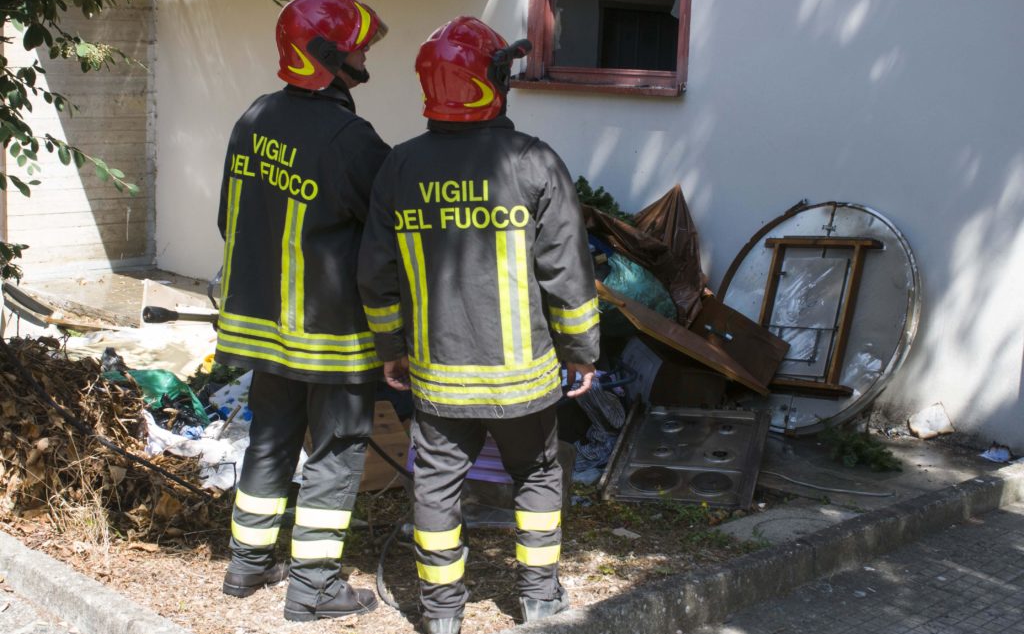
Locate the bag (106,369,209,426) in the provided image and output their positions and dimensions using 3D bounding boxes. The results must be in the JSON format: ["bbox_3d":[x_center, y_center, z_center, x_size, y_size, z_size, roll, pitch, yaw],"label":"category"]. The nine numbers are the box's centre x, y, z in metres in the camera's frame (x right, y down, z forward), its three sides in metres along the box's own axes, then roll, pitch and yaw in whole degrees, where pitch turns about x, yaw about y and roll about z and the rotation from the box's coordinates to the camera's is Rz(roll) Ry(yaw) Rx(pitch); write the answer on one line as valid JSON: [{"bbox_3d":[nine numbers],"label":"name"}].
[{"bbox_3d":[-1.506,0.341,6.257,0.440,0.200,0.320,4,10,10],"label":"bag"}]

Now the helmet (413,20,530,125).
[{"bbox_3d":[-0.124,-0.709,4.215,0.265,0.285,0.320,9,12,35],"label":"helmet"}]

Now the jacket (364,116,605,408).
[{"bbox_3d":[-0.097,-0.167,4.298,0.660,0.830,0.360,4,10,13],"label":"jacket"}]

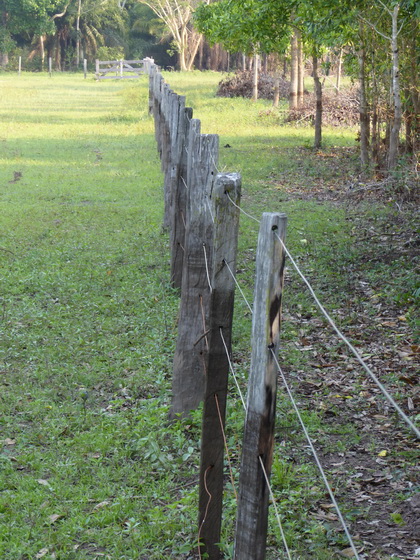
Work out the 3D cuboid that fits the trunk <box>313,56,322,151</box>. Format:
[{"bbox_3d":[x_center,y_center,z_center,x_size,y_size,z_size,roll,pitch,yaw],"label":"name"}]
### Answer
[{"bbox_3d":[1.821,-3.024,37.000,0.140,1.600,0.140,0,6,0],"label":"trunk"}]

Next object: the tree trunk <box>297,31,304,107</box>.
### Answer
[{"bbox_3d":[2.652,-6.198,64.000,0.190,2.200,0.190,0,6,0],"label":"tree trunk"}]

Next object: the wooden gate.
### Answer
[{"bbox_3d":[-4.776,-11.759,122.000,3.350,1.240,0.140,0,6,0],"label":"wooden gate"}]

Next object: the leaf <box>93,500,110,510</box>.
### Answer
[{"bbox_3d":[-0.393,0.817,7.910,0.045,0.025,0.085,3,7,26],"label":"leaf"}]

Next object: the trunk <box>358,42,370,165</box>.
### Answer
[{"bbox_3d":[2.222,-2.497,31.413,0.150,1.771,0.130,0,6,0],"label":"trunk"}]

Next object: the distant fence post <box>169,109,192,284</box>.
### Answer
[{"bbox_3d":[-0.188,-0.574,15.318,0.090,1.277,0.095,3,6,-2],"label":"distant fence post"}]

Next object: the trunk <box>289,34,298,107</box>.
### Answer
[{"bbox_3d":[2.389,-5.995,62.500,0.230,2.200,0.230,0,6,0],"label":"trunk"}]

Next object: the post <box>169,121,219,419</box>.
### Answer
[{"bbox_3d":[-0.061,-0.020,9.600,0.140,1.270,0.130,4,6,0],"label":"post"}]

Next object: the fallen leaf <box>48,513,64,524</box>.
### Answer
[{"bbox_3d":[-0.540,0.840,7.689,0.060,0.030,0.080,0,6,0],"label":"fallen leaf"}]

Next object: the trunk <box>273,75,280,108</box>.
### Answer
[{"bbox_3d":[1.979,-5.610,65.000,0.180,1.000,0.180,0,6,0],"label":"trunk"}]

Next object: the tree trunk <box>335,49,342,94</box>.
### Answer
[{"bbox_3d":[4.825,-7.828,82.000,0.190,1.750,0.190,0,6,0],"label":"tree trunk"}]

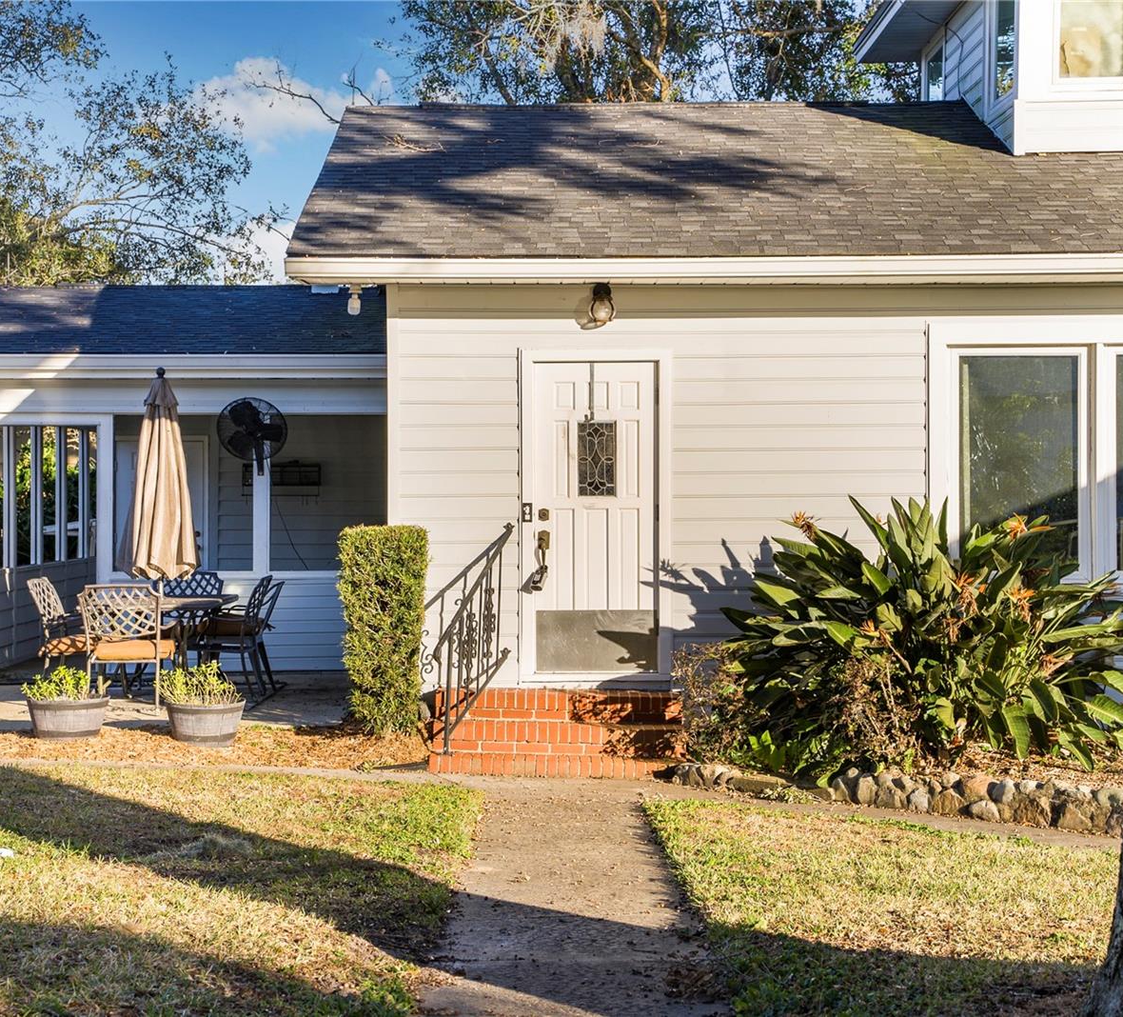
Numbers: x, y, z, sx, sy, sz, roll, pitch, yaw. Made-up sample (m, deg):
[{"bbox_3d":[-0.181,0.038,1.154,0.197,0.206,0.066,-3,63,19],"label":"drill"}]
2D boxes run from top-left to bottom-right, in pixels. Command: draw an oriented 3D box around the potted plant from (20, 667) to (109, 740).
[{"bbox_3d":[-3.070,1.206,14.950,0.530,0.460,0.520,0,0,0],"label":"potted plant"}]

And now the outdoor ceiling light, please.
[{"bbox_3d":[0.262,-1.316,15.600,0.180,0.280,0.200,0,0,-3],"label":"outdoor ceiling light"}]

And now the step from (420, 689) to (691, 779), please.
[{"bbox_3d":[-0.010,1.395,15.200,1.620,0.480,1.000,0,0,-3],"label":"step"}]

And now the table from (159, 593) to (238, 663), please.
[{"bbox_3d":[-2.890,1.020,17.400,1.140,0.740,1.140,0,0,0],"label":"table"}]

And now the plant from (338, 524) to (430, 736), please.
[{"bbox_3d":[-1.117,0.762,15.200,0.560,1.330,0.530,0,0,-3],"label":"plant"}]

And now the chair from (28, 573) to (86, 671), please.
[{"bbox_3d":[-3.540,0.935,17.700,0.630,0.870,0.580,0,0,5],"label":"chair"}]

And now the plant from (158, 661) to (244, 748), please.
[{"bbox_3d":[-2.220,1.200,14.900,0.530,0.520,0.520,0,0,0],"label":"plant"}]

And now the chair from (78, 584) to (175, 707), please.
[{"bbox_3d":[-2.950,0.950,16.650,0.590,0.880,0.630,0,0,6],"label":"chair"}]

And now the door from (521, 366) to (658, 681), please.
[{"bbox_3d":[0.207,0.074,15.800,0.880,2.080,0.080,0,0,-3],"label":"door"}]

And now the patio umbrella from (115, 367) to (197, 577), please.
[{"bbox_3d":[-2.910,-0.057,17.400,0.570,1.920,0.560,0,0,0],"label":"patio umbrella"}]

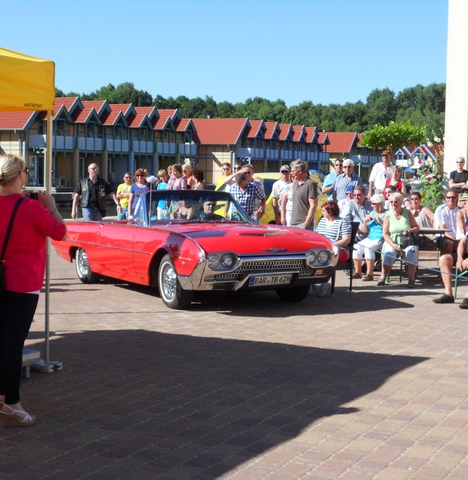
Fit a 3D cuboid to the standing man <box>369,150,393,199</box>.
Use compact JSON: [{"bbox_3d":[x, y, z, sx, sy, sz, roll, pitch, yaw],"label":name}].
[{"bbox_3d":[3.005,-0.907,20.362,0.550,1.830,0.340,1,4,0],"label":"standing man"}]

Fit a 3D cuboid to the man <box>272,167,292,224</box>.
[{"bbox_3d":[0.776,-0.374,16.659,0.500,1.740,0.320,1,4,7],"label":"man"}]

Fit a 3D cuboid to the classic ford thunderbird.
[{"bbox_3d":[-0.775,0.004,13.485,1.930,1.360,5.200,-1,4,-29],"label":"classic ford thunderbird"}]

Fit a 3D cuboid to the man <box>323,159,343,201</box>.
[{"bbox_3d":[1.790,-0.575,18.261,0.500,1.790,0.330,0,4,-11],"label":"man"}]

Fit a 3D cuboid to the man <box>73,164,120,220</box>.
[{"bbox_3d":[-2.414,-0.453,17.359,0.720,1.750,0.380,1,4,-6],"label":"man"}]

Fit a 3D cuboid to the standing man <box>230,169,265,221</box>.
[{"bbox_3d":[0.198,-0.193,14.657,0.520,1.680,0.380,3,4,25],"label":"standing man"}]

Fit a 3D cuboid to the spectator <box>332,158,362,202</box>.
[{"bbox_3d":[1.952,-0.497,17.361,0.520,1.800,0.330,1,4,7],"label":"spectator"}]

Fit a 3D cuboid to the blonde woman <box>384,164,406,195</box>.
[{"bbox_3d":[3.109,-0.622,19.356,0.450,1.640,0.300,2,4,9],"label":"blonde woman"}]

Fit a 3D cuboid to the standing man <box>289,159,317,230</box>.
[{"bbox_3d":[0.905,-0.188,13.461,0.470,1.790,0.320,3,4,26],"label":"standing man"}]

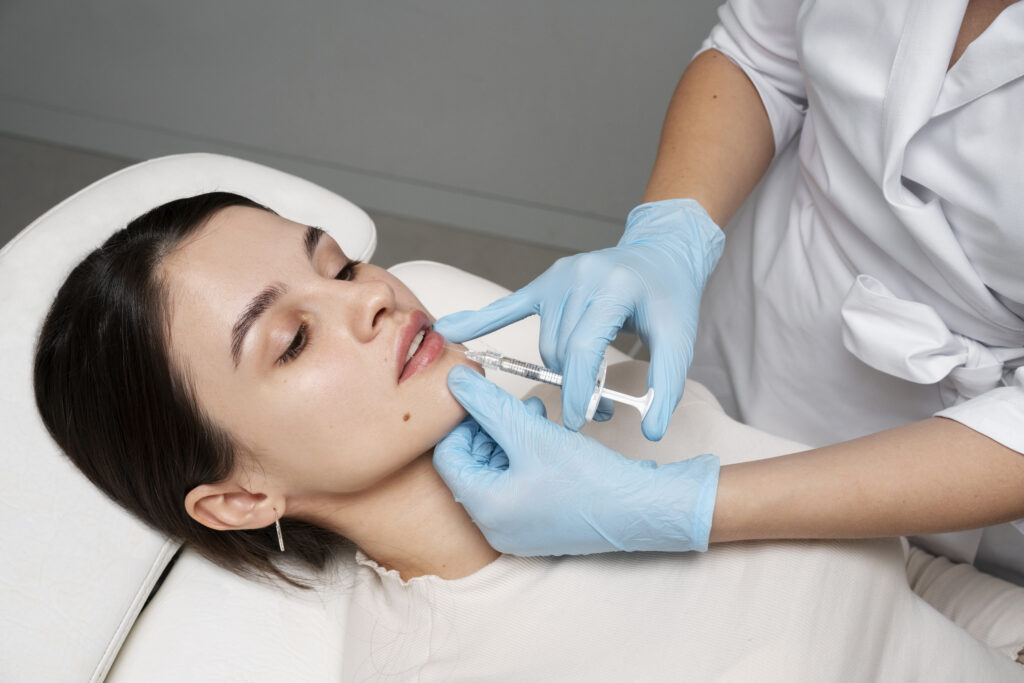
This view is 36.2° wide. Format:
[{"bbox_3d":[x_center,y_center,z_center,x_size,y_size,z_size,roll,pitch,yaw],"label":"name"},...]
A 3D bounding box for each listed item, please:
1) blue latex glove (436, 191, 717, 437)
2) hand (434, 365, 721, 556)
[{"bbox_3d":[0.044,-0.015,0.945,0.165,0.110,0.115,-14,36,-21],"label":"blue latex glove"},{"bbox_3d":[0.039,0.070,0.925,0.166,0.093,0.085,-2,33,-3],"label":"hand"}]

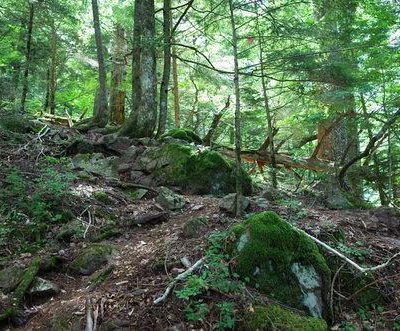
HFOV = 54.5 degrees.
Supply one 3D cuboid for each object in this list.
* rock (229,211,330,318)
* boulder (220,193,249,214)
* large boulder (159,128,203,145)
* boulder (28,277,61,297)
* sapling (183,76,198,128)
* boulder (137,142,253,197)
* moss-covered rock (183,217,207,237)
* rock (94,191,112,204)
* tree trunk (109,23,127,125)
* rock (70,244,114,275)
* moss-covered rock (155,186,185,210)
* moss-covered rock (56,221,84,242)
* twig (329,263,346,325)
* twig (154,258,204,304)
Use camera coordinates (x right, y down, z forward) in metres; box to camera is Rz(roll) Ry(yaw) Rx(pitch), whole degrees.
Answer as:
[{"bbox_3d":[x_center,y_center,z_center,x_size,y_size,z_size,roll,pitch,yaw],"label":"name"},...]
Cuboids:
[{"bbox_3d":[0.645,0.804,3.150,0.800,0.860,0.700,0,-2,0],"label":"rock"},{"bbox_3d":[0.569,0.627,6.400,0.460,0.350,0.380,0,0,0],"label":"boulder"},{"bbox_3d":[-0.417,-0.620,8.300,0.930,0.360,0.700,0,-2,0],"label":"large boulder"},{"bbox_3d":[-1.262,0.982,3.150,0.260,0.160,0.220,0,-2,0],"label":"boulder"},{"bbox_3d":[-0.252,-1.672,10.300,0.400,1.380,0.350,0,-3,0],"label":"sapling"},{"bbox_3d":[-0.103,0.075,7.300,2.100,1.000,1.500,0,-2,0],"label":"boulder"},{"bbox_3d":[-0.058,0.799,5.000,0.330,0.270,0.290,0,0,0],"label":"moss-covered rock"},{"bbox_3d":[-1.517,0.503,6.100,0.280,0.200,0.250,0,0,0],"label":"rock"},{"bbox_3d":[-2.345,-2.640,11.030,0.440,2.950,0.440,0,-7,0],"label":"tree trunk"},{"bbox_3d":[-1.094,0.962,3.950,0.440,0.280,0.380,0,0,-11],"label":"rock"},{"bbox_3d":[-0.441,0.493,5.800,0.420,0.360,0.360,0,-2,0],"label":"moss-covered rock"},{"bbox_3d":[-1.469,0.748,4.400,0.310,0.240,0.260,0,-2,0],"label":"moss-covered rock"},{"bbox_3d":[0.975,0.900,2.750,0.120,0.430,0.120,0,-2,0],"label":"twig"},{"bbox_3d":[-0.199,1.076,3.600,0.120,0.180,0.900,0,0,25],"label":"twig"}]

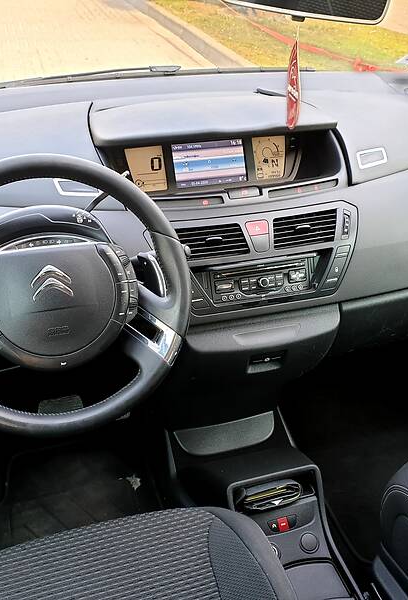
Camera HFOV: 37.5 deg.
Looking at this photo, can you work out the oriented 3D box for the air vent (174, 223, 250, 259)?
[{"bbox_3d":[0.012,-0.098,1.025,0.128,0.056,0.030,-7,2,-11],"label":"air vent"}]

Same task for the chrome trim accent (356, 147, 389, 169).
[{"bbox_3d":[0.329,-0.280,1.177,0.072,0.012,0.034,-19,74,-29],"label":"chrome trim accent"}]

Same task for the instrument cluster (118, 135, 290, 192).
[{"bbox_3d":[0.009,-0.287,1.281,0.375,0.096,0.045,-9,7,-14],"label":"instrument cluster"}]

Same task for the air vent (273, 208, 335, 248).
[{"bbox_3d":[0.178,-0.123,1.065,0.120,0.056,0.030,-11,3,-17],"label":"air vent"}]

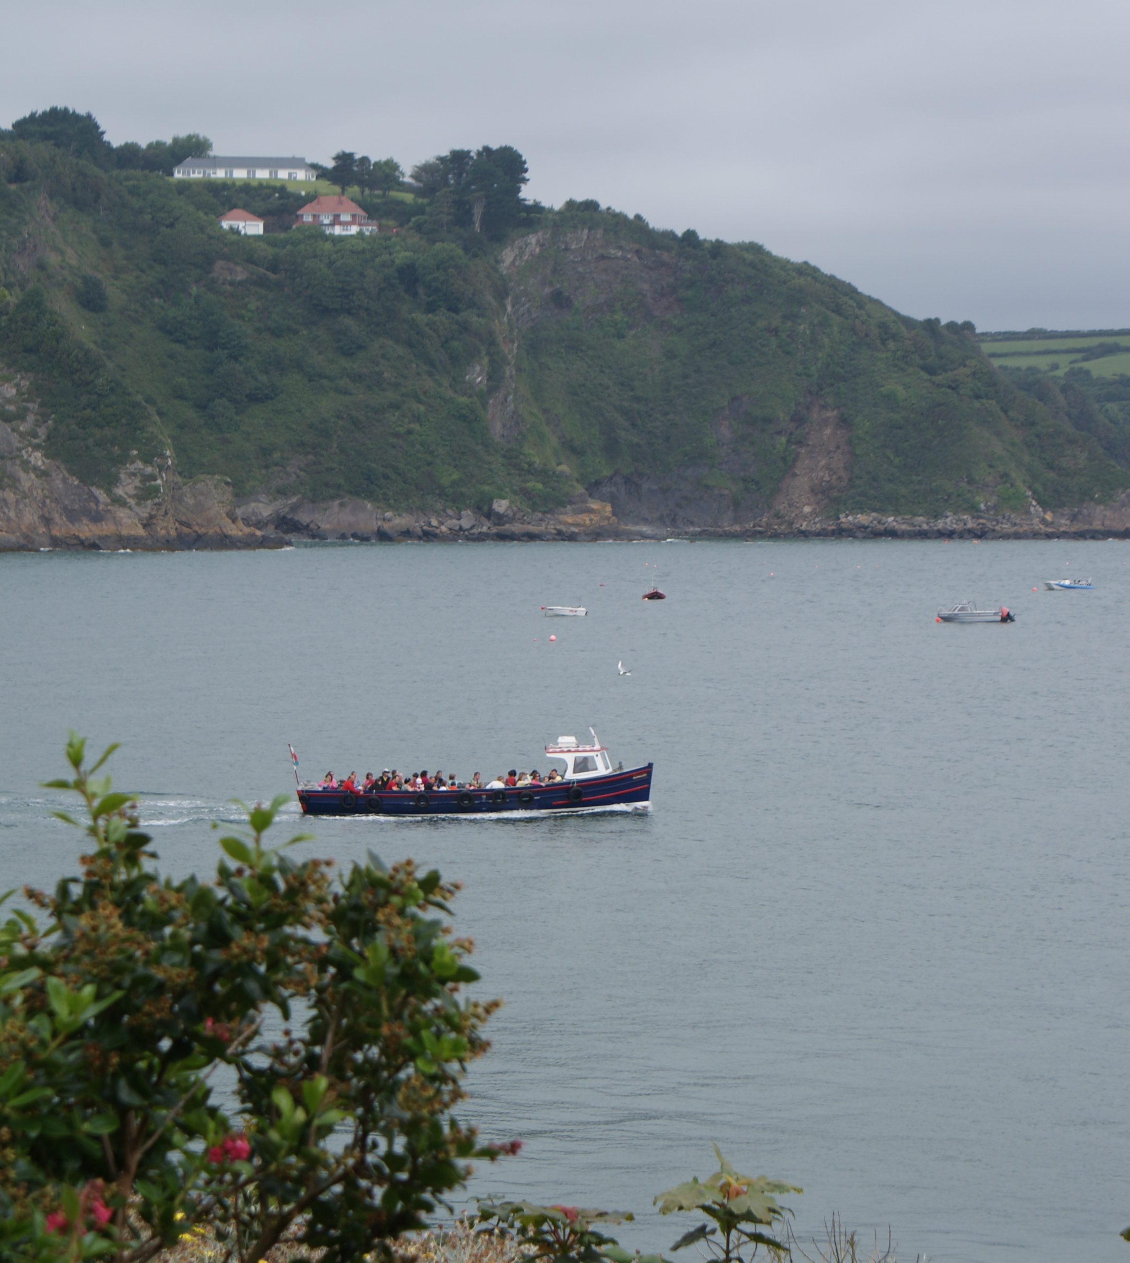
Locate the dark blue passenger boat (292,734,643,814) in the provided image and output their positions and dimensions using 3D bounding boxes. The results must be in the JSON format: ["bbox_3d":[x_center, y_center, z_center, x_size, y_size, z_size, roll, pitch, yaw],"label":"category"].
[{"bbox_3d":[-3.300,5.090,158.000,12.900,3.000,3.700,0,2,2],"label":"dark blue passenger boat"}]

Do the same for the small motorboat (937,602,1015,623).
[{"bbox_3d":[34.030,-1.600,355.000,6.300,1.750,2.200,0,2,-3],"label":"small motorboat"}]

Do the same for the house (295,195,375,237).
[{"bbox_3d":[-45.390,-82.190,852.000,14.800,8.200,9.500,0,2,10],"label":"house"}]

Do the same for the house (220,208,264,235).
[{"bbox_3d":[-63.920,-80.780,850.000,8.600,5.300,7.000,0,2,5],"label":"house"}]

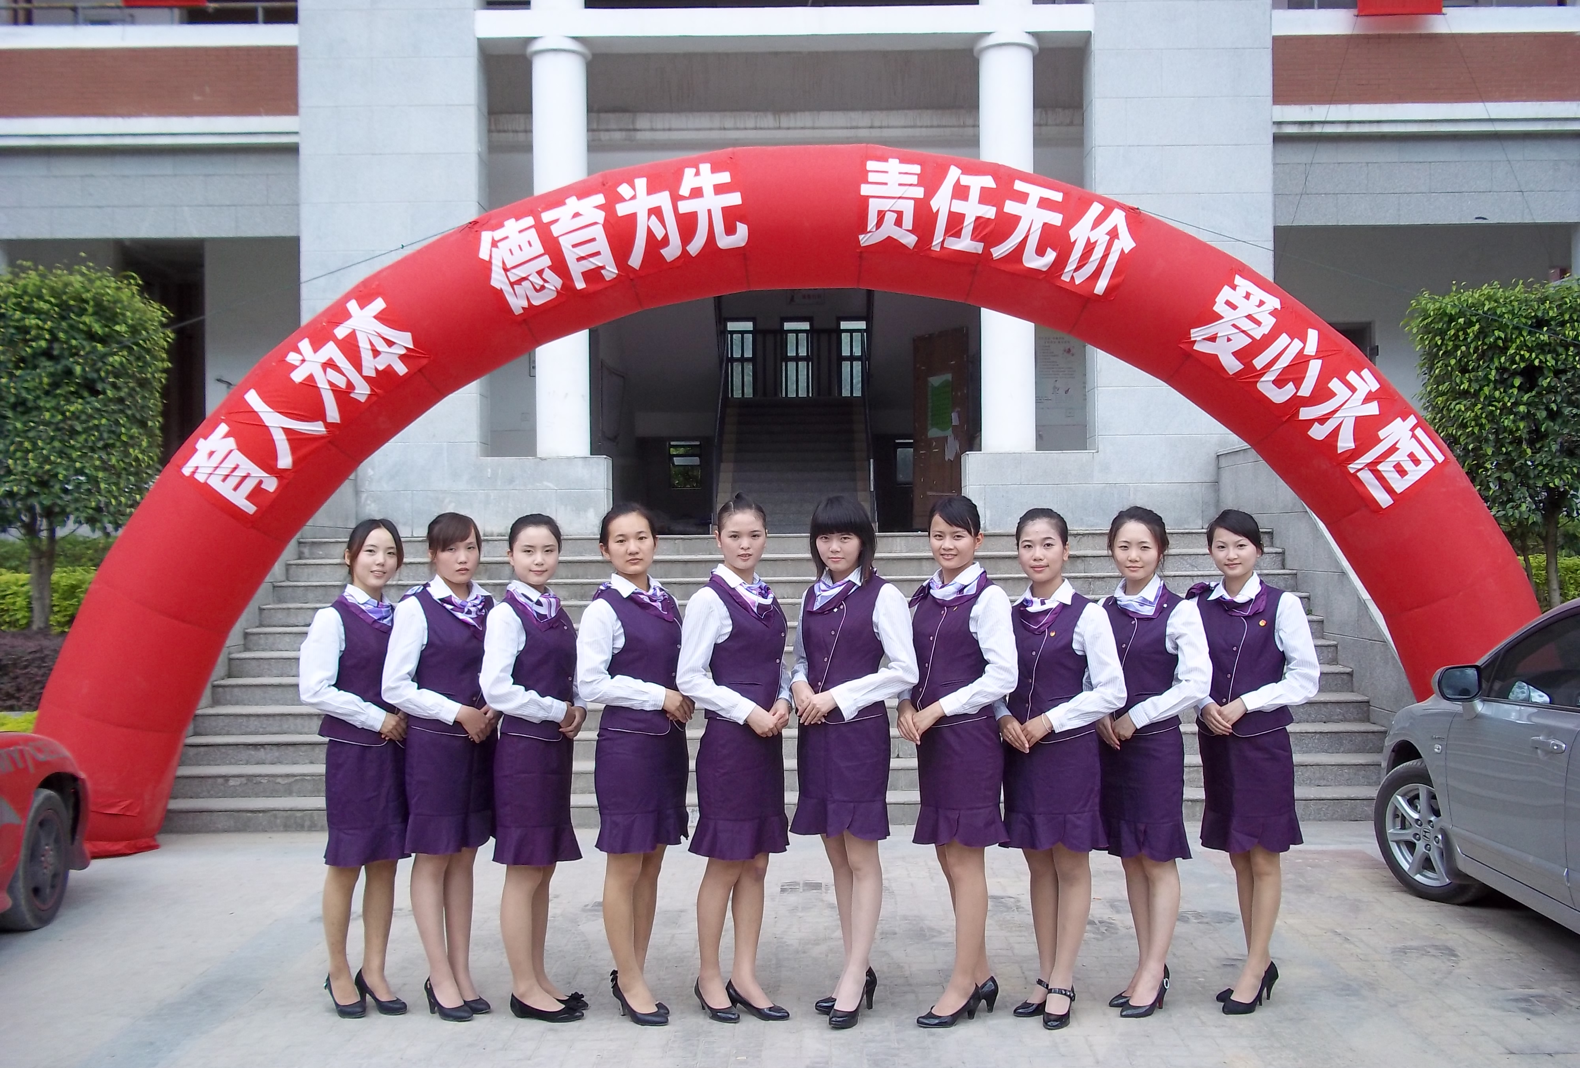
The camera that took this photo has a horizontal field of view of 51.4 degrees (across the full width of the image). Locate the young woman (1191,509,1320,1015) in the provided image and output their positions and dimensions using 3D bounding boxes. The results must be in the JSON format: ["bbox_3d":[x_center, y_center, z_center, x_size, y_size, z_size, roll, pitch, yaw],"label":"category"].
[{"bbox_3d":[1.545,0.751,5.552,0.450,1.674,0.320,-1,-1,44],"label":"young woman"}]

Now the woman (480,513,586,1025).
[{"bbox_3d":[-0.838,0.751,5.360,0.330,1.635,0.450,-1,0,42],"label":"woman"}]

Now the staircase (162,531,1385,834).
[{"bbox_3d":[-0.058,0.817,10.647,7.152,1.650,3.036,-1,0,1],"label":"staircase"}]

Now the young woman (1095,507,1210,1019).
[{"bbox_3d":[1.177,0.730,5.340,0.450,1.641,0.330,-1,0,42],"label":"young woman"}]

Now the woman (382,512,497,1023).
[{"bbox_3d":[-1.161,0.774,5.552,0.330,1.693,0.430,-1,-1,38],"label":"woman"}]

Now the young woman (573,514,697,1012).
[{"bbox_3d":[-0.504,0.733,5.300,0.330,1.668,0.450,-1,0,44],"label":"young woman"}]

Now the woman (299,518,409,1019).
[{"bbox_3d":[-1.462,0.784,5.631,0.330,1.682,0.420,-1,-1,38],"label":"woman"}]

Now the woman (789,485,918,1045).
[{"bbox_3d":[0.201,0.716,5.290,0.450,1.687,0.330,-1,0,35],"label":"woman"}]

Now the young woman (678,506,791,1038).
[{"bbox_3d":[-0.170,0.715,5.310,0.450,1.693,0.330,-1,0,-41],"label":"young woman"}]

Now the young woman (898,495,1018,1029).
[{"bbox_3d":[0.555,0.735,5.414,0.340,1.727,0.430,0,-1,-39],"label":"young woman"}]

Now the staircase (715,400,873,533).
[{"bbox_3d":[0.071,-1.006,23.091,2.052,2.128,3.943,-1,0,1],"label":"staircase"}]

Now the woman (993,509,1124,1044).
[{"bbox_3d":[0.867,0.756,5.429,0.440,1.679,0.330,-1,-1,40],"label":"woman"}]

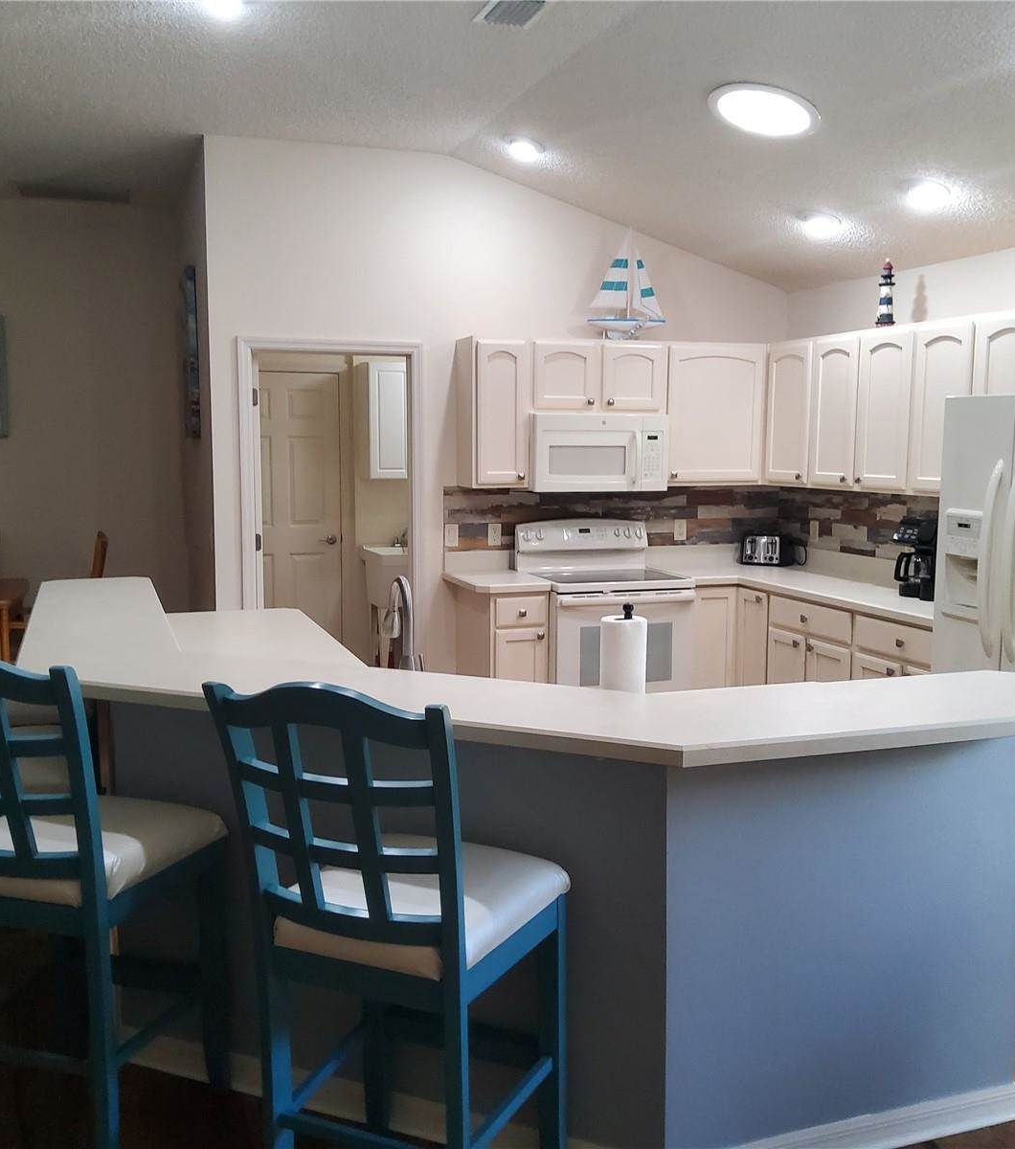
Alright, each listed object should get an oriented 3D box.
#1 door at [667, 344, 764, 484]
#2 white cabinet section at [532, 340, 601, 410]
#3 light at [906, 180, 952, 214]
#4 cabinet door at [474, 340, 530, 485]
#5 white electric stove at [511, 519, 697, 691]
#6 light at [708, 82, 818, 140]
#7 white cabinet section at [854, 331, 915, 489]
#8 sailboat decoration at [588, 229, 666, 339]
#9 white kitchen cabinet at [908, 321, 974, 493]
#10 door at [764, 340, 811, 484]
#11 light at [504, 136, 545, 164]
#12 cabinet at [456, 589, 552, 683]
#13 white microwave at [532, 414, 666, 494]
[{"bbox_3d":[1.122,-0.852,6.169,0.569,0.717,0.020,-2,7,-19],"label":"door"},{"bbox_3d":[0.306,-1.027,5.955,0.378,0.350,0.020,-2,8,-19],"label":"white cabinet section"},{"bbox_3d":[1.712,-1.536,4.689,0.200,0.050,0.200,16,1,-20],"label":"light"},{"bbox_3d":[-0.033,-0.820,5.863,0.275,0.727,0.020,-2,8,-19],"label":"cabinet door"},{"bbox_3d":[0.494,0.317,6.099,0.765,1.190,0.700,-2,7,-19],"label":"white electric stove"},{"bbox_3d":[0.977,-1.751,4.394,0.449,0.040,0.449,16,1,-20],"label":"light"},{"bbox_3d":[1.748,-0.754,5.324,0.022,0.708,0.378,-2,7,-19],"label":"white cabinet section"},{"bbox_3d":[0.642,-1.536,6.125,0.455,0.600,0.110,-2,7,-19],"label":"sailboat decoration"},{"bbox_3d":[2.028,-0.718,5.047,0.330,0.755,0.400,-2,7,-19],"label":"white kitchen cabinet"},{"bbox_3d":[1.496,-0.849,6.115,0.022,0.735,0.400,-2,7,-19],"label":"door"},{"bbox_3d":[0.081,-2.045,5.543,0.190,0.040,0.190,16,1,0],"label":"light"},{"bbox_3d":[-0.030,0.487,5.992,0.300,0.876,0.625,-2,7,-19],"label":"cabinet"},{"bbox_3d":[0.436,-0.652,6.173,0.755,0.400,0.390,-2,8,-19],"label":"white microwave"}]

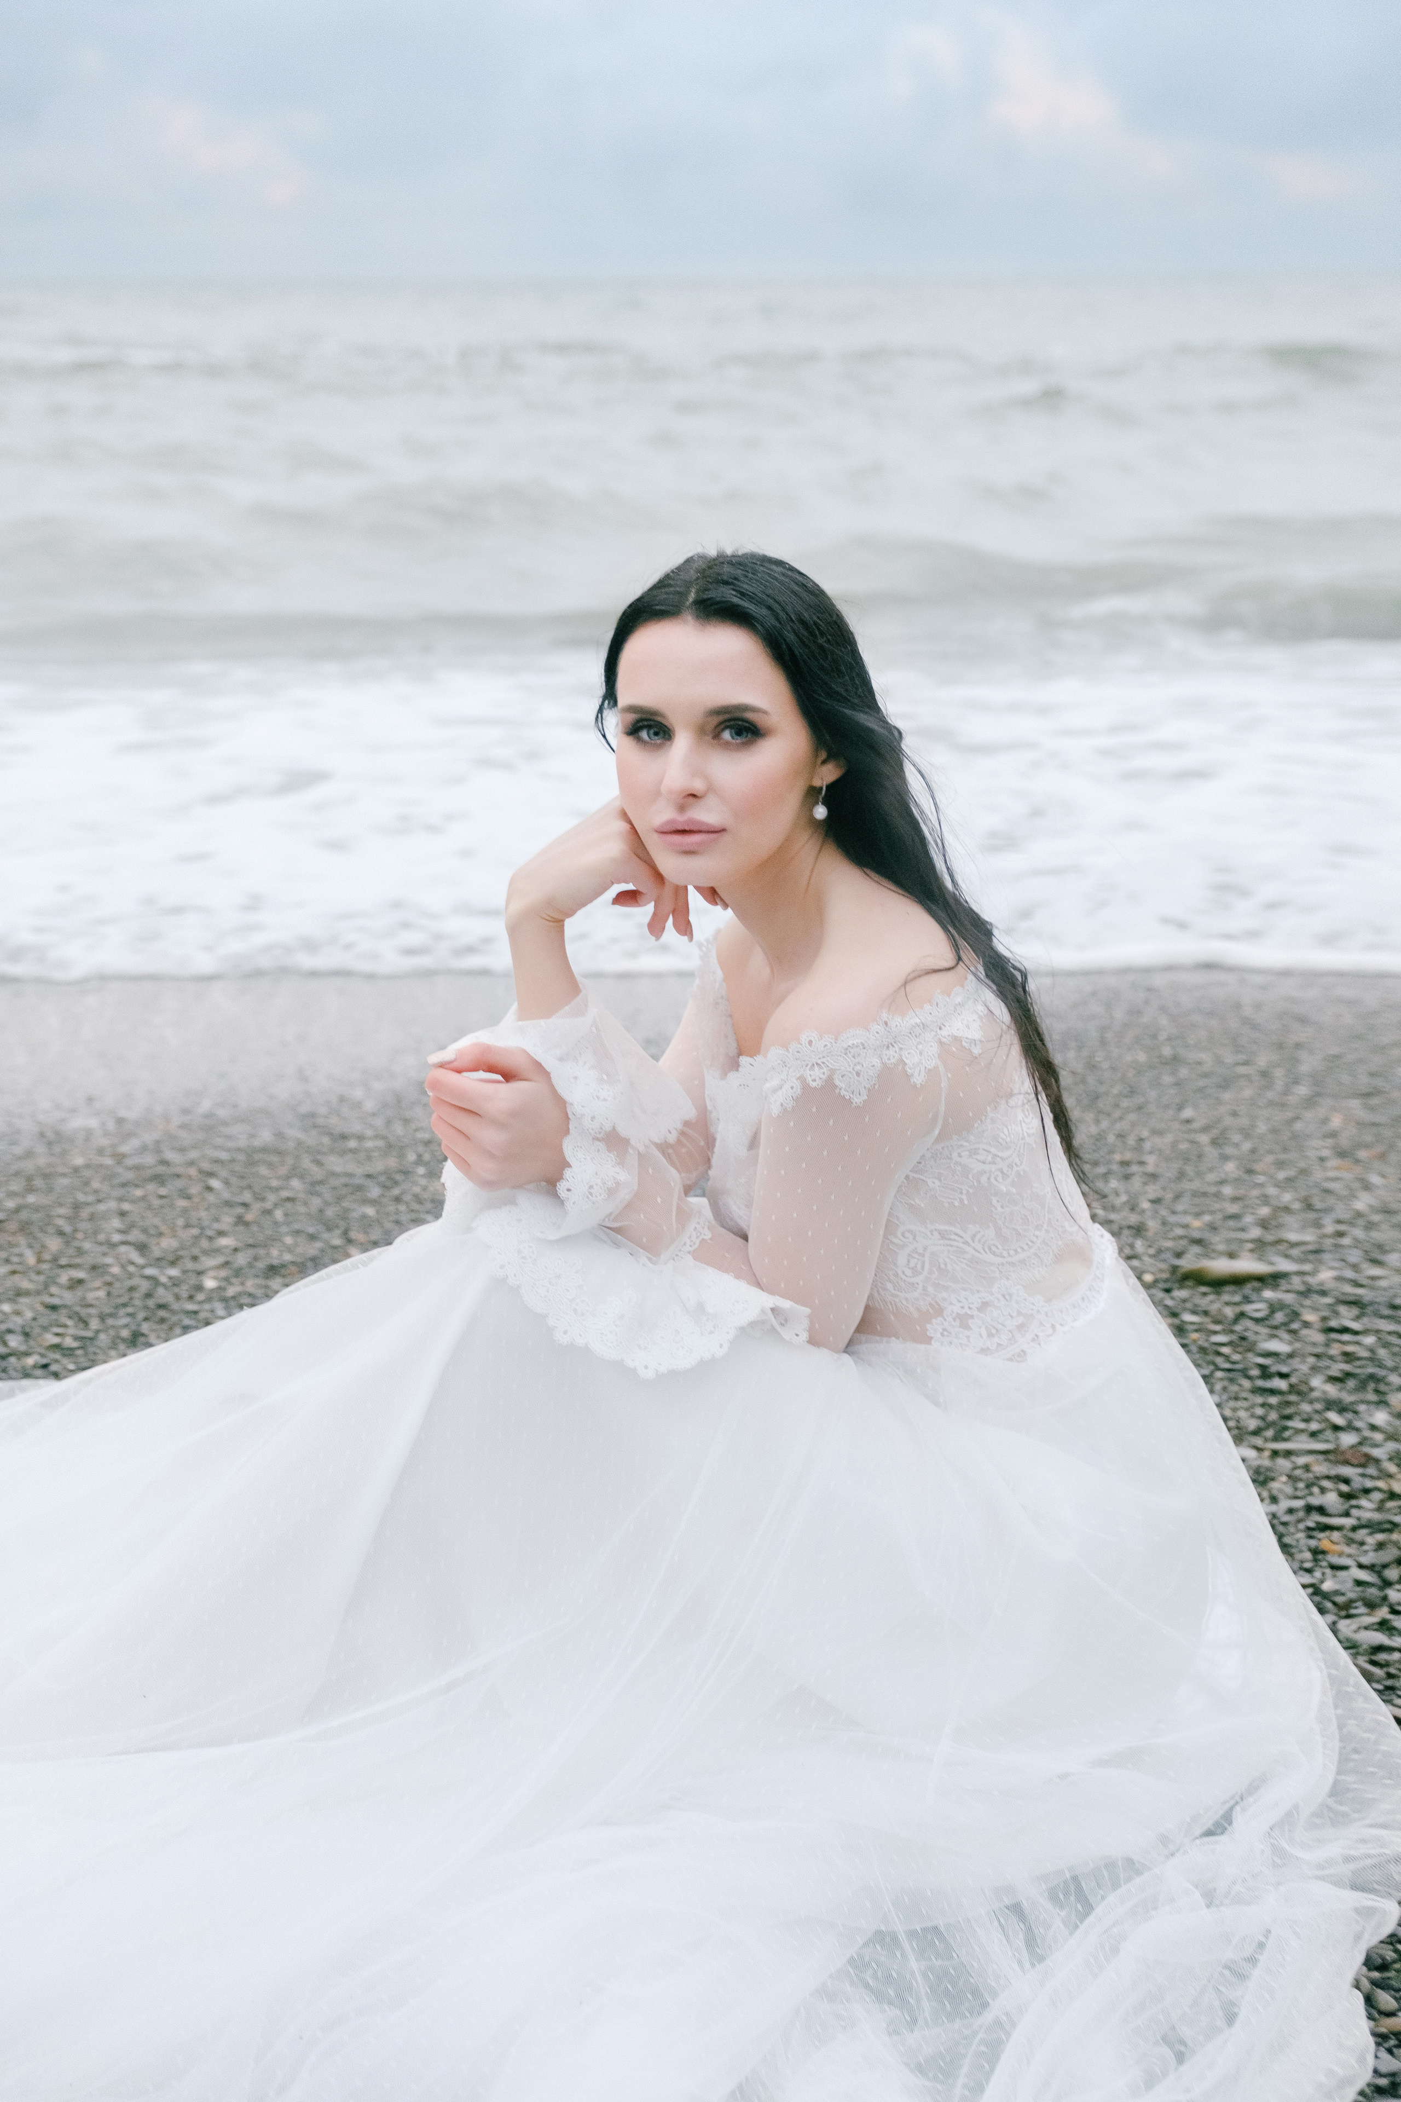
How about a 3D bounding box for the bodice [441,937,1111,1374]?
[{"bbox_3d":[0.055,0.079,1.711,0.450,0.300,0.380,-9,21,-26],"label":"bodice"}]

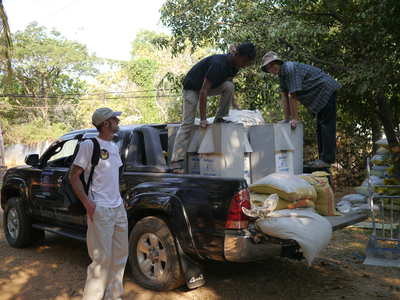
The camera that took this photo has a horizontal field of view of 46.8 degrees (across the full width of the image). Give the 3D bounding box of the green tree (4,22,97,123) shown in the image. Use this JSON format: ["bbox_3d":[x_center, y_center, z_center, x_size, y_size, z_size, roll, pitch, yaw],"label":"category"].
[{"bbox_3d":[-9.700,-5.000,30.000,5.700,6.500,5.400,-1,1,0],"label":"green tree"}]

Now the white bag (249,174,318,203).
[{"bbox_3d":[0.838,0.345,4.600,0.520,0.230,0.500,-1,1,42],"label":"white bag"}]

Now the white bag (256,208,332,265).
[{"bbox_3d":[0.850,0.770,4.140,0.560,0.440,0.450,-1,1,42],"label":"white bag"}]

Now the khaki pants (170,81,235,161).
[{"bbox_3d":[0.030,-0.310,4.980,0.620,0.880,0.420,-1,1,-9],"label":"khaki pants"}]

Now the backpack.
[{"bbox_3d":[-0.945,0.215,3.770,0.260,0.560,0.300,0,1,44],"label":"backpack"}]

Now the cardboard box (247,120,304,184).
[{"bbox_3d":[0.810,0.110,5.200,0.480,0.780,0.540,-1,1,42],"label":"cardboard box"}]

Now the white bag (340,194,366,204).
[{"bbox_3d":[2.940,0.950,8.800,0.580,0.200,0.600,-1,1,0],"label":"white bag"}]

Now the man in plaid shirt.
[{"bbox_3d":[1.180,-0.485,5.400,0.880,1.330,0.500,-1,1,-16],"label":"man in plaid shirt"}]

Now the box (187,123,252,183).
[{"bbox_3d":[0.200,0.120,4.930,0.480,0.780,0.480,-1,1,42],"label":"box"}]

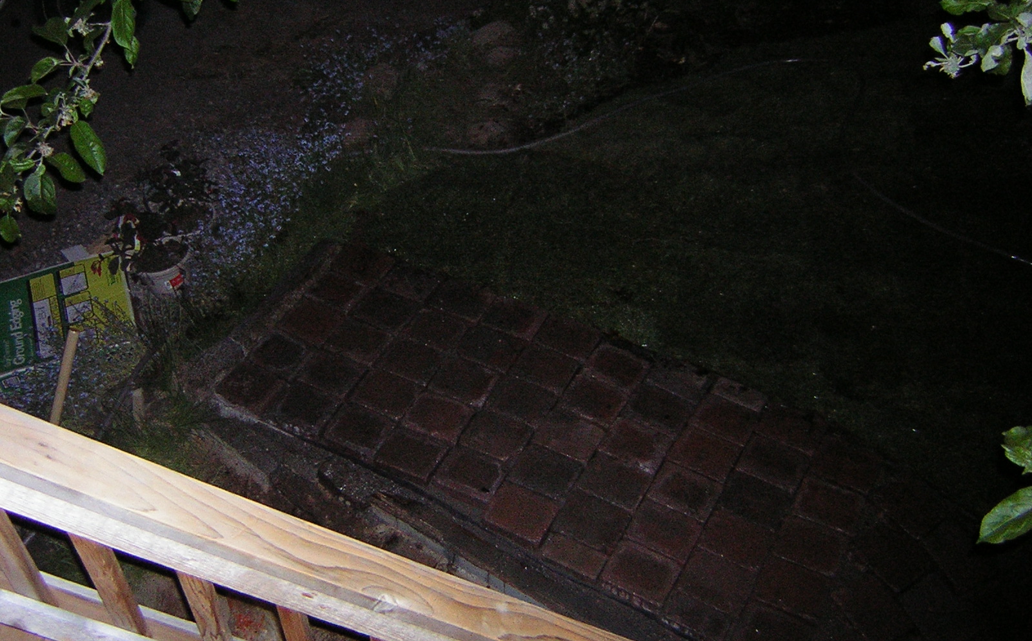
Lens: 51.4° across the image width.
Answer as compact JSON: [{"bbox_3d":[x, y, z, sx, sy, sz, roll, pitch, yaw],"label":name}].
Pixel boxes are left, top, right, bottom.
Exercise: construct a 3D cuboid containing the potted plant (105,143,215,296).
[{"bbox_3d":[-1.596,-0.503,4.800,0.460,0.440,0.400,-14,45,-17],"label":"potted plant"}]

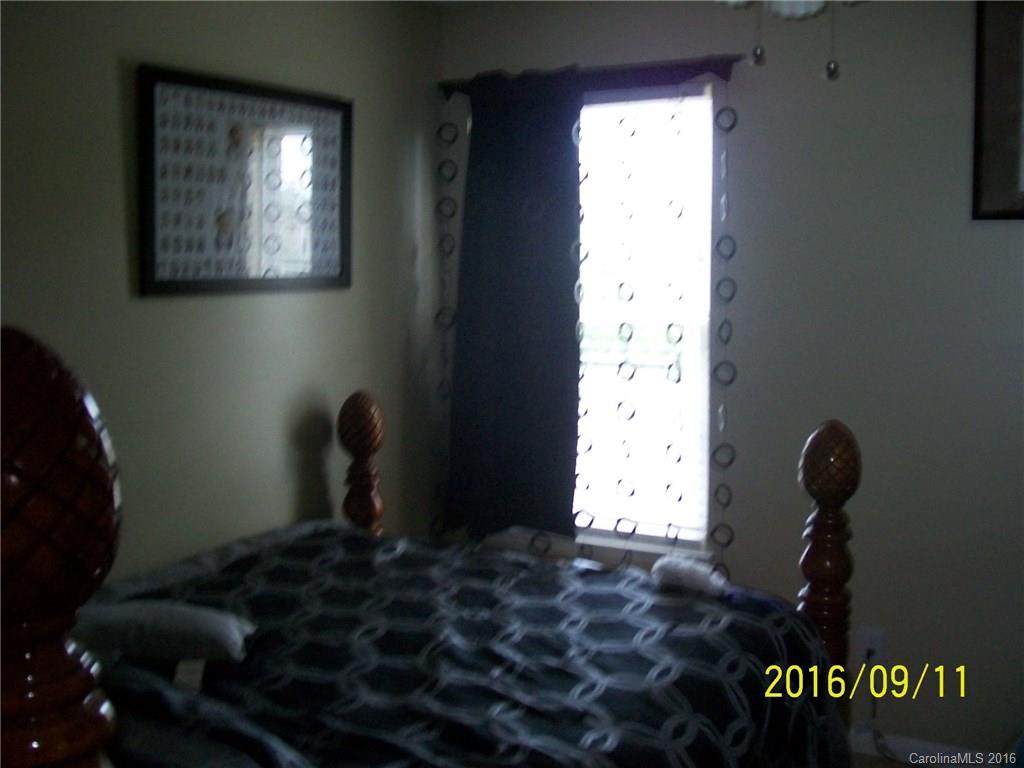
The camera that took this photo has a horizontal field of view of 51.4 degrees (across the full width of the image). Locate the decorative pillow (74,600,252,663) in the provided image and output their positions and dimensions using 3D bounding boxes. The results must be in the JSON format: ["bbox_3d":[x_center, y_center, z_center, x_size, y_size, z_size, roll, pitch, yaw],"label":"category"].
[{"bbox_3d":[-0.640,0.430,1.860,0.400,0.120,0.260,1,3,14],"label":"decorative pillow"}]

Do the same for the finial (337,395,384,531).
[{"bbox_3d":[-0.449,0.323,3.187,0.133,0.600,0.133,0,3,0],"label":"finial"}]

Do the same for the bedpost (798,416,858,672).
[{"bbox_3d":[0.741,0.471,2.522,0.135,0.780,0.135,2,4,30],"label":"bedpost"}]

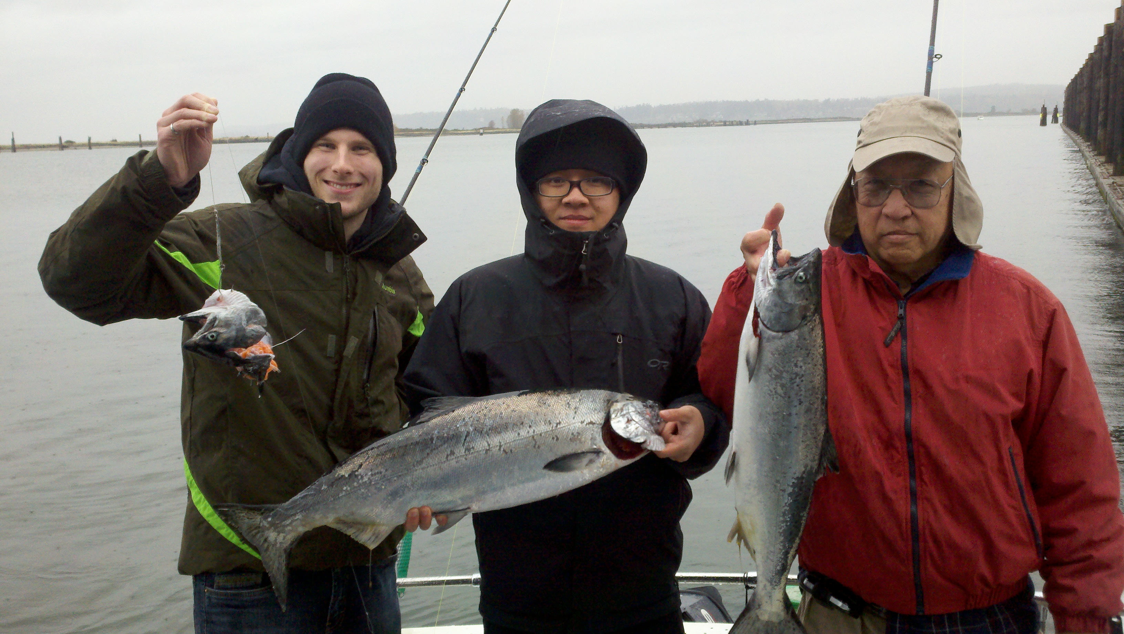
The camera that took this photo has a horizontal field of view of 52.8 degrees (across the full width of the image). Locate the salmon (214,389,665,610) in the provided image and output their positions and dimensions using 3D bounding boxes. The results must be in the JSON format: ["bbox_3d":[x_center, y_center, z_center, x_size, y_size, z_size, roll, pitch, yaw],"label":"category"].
[{"bbox_3d":[-0.181,0.250,1.730,0.690,0.240,0.100,-16,3,0],"label":"salmon"}]

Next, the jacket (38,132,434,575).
[{"bbox_3d":[-0.585,0.070,2.090,0.700,0.800,0.450,-5,10,-17],"label":"jacket"}]

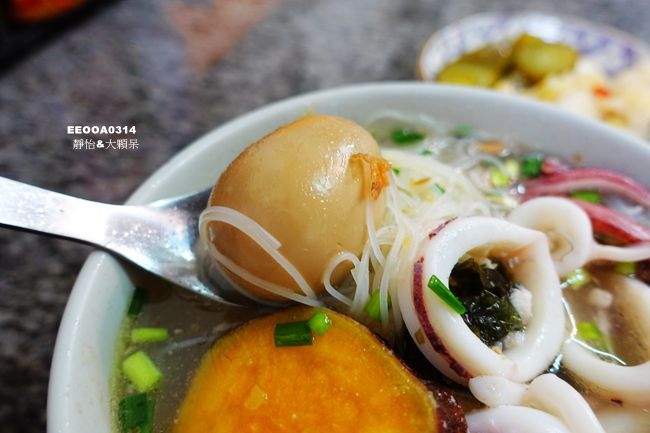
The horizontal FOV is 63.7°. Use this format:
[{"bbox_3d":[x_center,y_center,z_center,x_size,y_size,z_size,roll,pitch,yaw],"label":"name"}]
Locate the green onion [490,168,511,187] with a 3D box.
[{"bbox_3d":[0.062,-0.013,0.183,0.005,0.004,0.006,-27,50,-22],"label":"green onion"}]

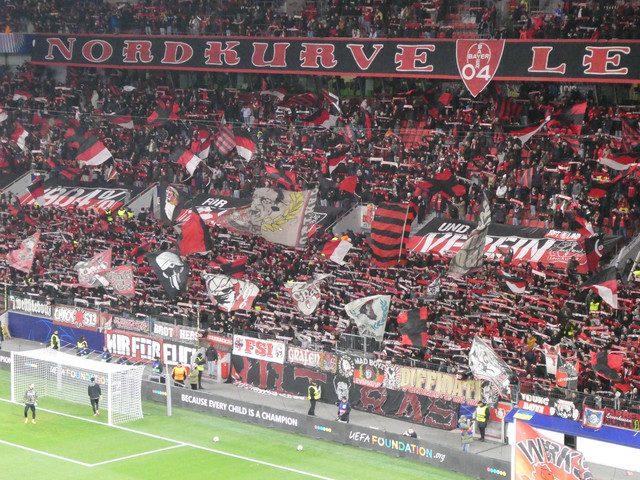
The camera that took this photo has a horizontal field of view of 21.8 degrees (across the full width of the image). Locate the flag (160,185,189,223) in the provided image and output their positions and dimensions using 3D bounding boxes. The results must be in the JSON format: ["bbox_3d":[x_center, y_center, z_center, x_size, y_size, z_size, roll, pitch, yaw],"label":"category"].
[{"bbox_3d":[-8.823,-2.213,100.899,1.662,2.281,0.500,1,7,8],"label":"flag"}]

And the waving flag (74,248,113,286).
[{"bbox_3d":[-13.271,1.611,97.500,2.227,2.227,0.500,3,7,20],"label":"waving flag"}]

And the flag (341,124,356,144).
[{"bbox_3d":[1.794,-6.642,104.768,0.971,1.247,0.400,2,7,12],"label":"flag"}]

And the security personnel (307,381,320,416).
[{"bbox_3d":[-0.327,7.662,79.859,0.480,1.800,0.520,1,6,7],"label":"security personnel"}]

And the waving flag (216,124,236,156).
[{"bbox_3d":[-6.077,-6.462,107.000,1.415,1.929,0.400,3,7,20],"label":"waving flag"}]

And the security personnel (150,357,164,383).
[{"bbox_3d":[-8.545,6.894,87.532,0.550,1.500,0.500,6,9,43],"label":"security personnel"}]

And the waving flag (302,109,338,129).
[{"bbox_3d":[0.033,-8.037,110.300,2.400,1.350,0.500,2,7,11],"label":"waving flag"}]

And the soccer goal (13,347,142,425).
[{"bbox_3d":[-11.743,7.007,80.706,7.560,2.560,2.300,6,9,43],"label":"soccer goal"}]

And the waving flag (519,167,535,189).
[{"bbox_3d":[11.355,-3.437,91.500,0.880,1.210,0.400,3,7,20],"label":"waving flag"}]

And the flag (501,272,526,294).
[{"bbox_3d":[9.560,2.193,82.000,1.230,0.970,0.400,4,7,29],"label":"flag"}]

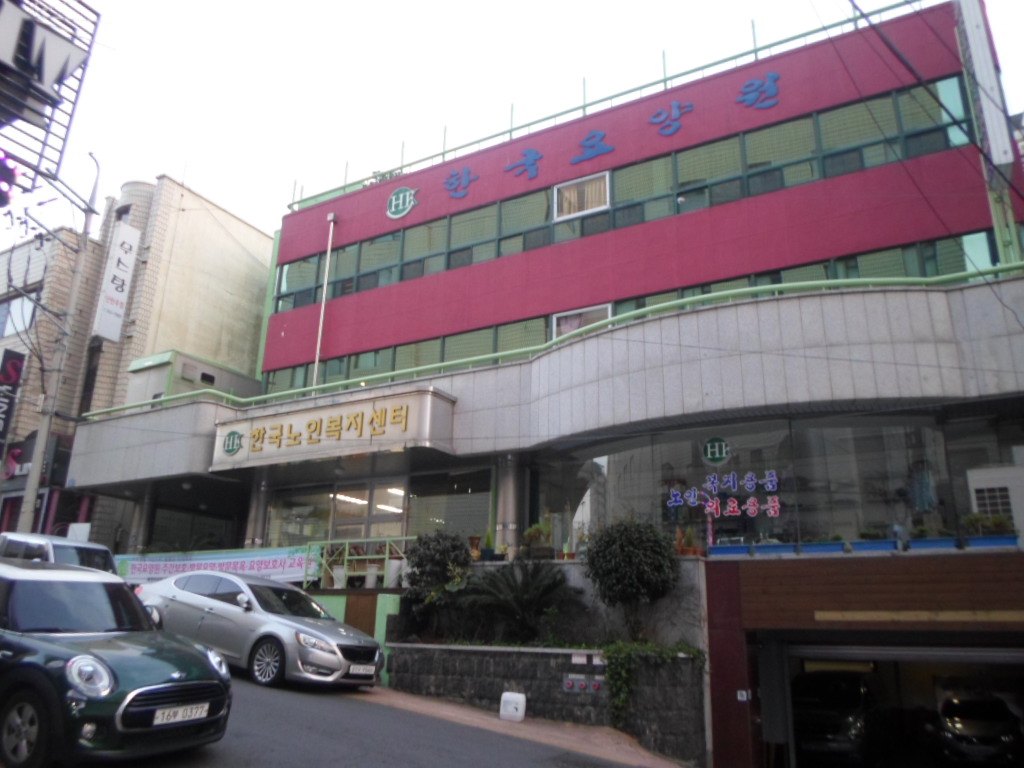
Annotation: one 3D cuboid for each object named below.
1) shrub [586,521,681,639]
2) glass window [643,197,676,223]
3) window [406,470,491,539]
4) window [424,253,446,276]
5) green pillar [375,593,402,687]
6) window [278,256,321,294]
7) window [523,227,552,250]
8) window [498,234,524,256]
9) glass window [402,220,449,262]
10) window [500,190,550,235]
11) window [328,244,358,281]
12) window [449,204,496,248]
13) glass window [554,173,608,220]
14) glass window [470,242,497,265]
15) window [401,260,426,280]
[{"bbox_3d":[1.548,2.512,9.580,1.195,1.531,1.158,-8,-20,28],"label":"shrub"},{"bbox_3d":[3.248,-3.818,16.192,0.709,0.445,0.100,-8,-20,28],"label":"glass window"},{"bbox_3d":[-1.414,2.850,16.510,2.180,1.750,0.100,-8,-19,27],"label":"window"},{"bbox_3d":[-1.959,-2.978,18.586,0.666,0.422,0.100,-8,-20,29],"label":"window"},{"bbox_3d":[-1.997,4.262,12.337,0.320,1.468,0.220,-8,-20,29],"label":"green pillar"},{"bbox_3d":[-6.257,-3.174,21.770,1.487,1.087,0.100,-8,-19,28],"label":"window"},{"bbox_3d":[0.589,-3.351,17.187,0.666,0.422,0.100,-8,-20,29],"label":"window"},{"bbox_3d":[0.018,-3.351,18.186,0.729,0.458,0.100,-8,-19,28],"label":"window"},{"bbox_3d":[-2.230,-3.695,18.982,1.333,0.843,0.100,-8,-20,29],"label":"glass window"},{"bbox_3d":[0.348,-4.178,18.252,1.459,1.058,0.100,-8,-19,28],"label":"window"},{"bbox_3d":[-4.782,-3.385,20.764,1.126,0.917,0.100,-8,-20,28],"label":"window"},{"bbox_3d":[-0.972,-3.990,18.959,1.416,1.072,0.100,-8,-19,28],"label":"window"},{"bbox_3d":[1.641,-4.413,17.470,1.410,0.970,0.100,-8,-19,27],"label":"glass window"},{"bbox_3d":[-0.670,-3.256,18.555,0.729,0.472,0.100,-8,-19,28],"label":"glass window"},{"bbox_3d":[-2.592,-2.954,19.330,0.737,0.431,0.100,-8,-20,28],"label":"window"}]

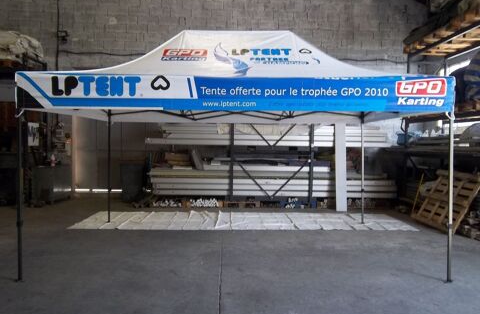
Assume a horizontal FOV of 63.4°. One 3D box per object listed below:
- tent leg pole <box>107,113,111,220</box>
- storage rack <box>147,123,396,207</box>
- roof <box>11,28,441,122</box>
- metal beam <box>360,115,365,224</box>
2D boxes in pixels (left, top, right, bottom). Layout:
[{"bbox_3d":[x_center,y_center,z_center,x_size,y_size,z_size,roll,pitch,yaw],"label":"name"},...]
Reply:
[{"bbox_3d":[-2.374,0.171,7.056,0.045,2.060,0.045,0,3,0],"label":"tent leg pole"},{"bbox_3d":[0.750,0.102,9.161,5.750,2.050,0.950,0,3,0],"label":"storage rack"},{"bbox_3d":[-0.041,-1.171,5.548,4.660,1.240,2.970,0,3,0],"label":"roof"},{"bbox_3d":[2.255,0.208,7.088,0.045,2.040,0.045,0,3,0],"label":"metal beam"}]

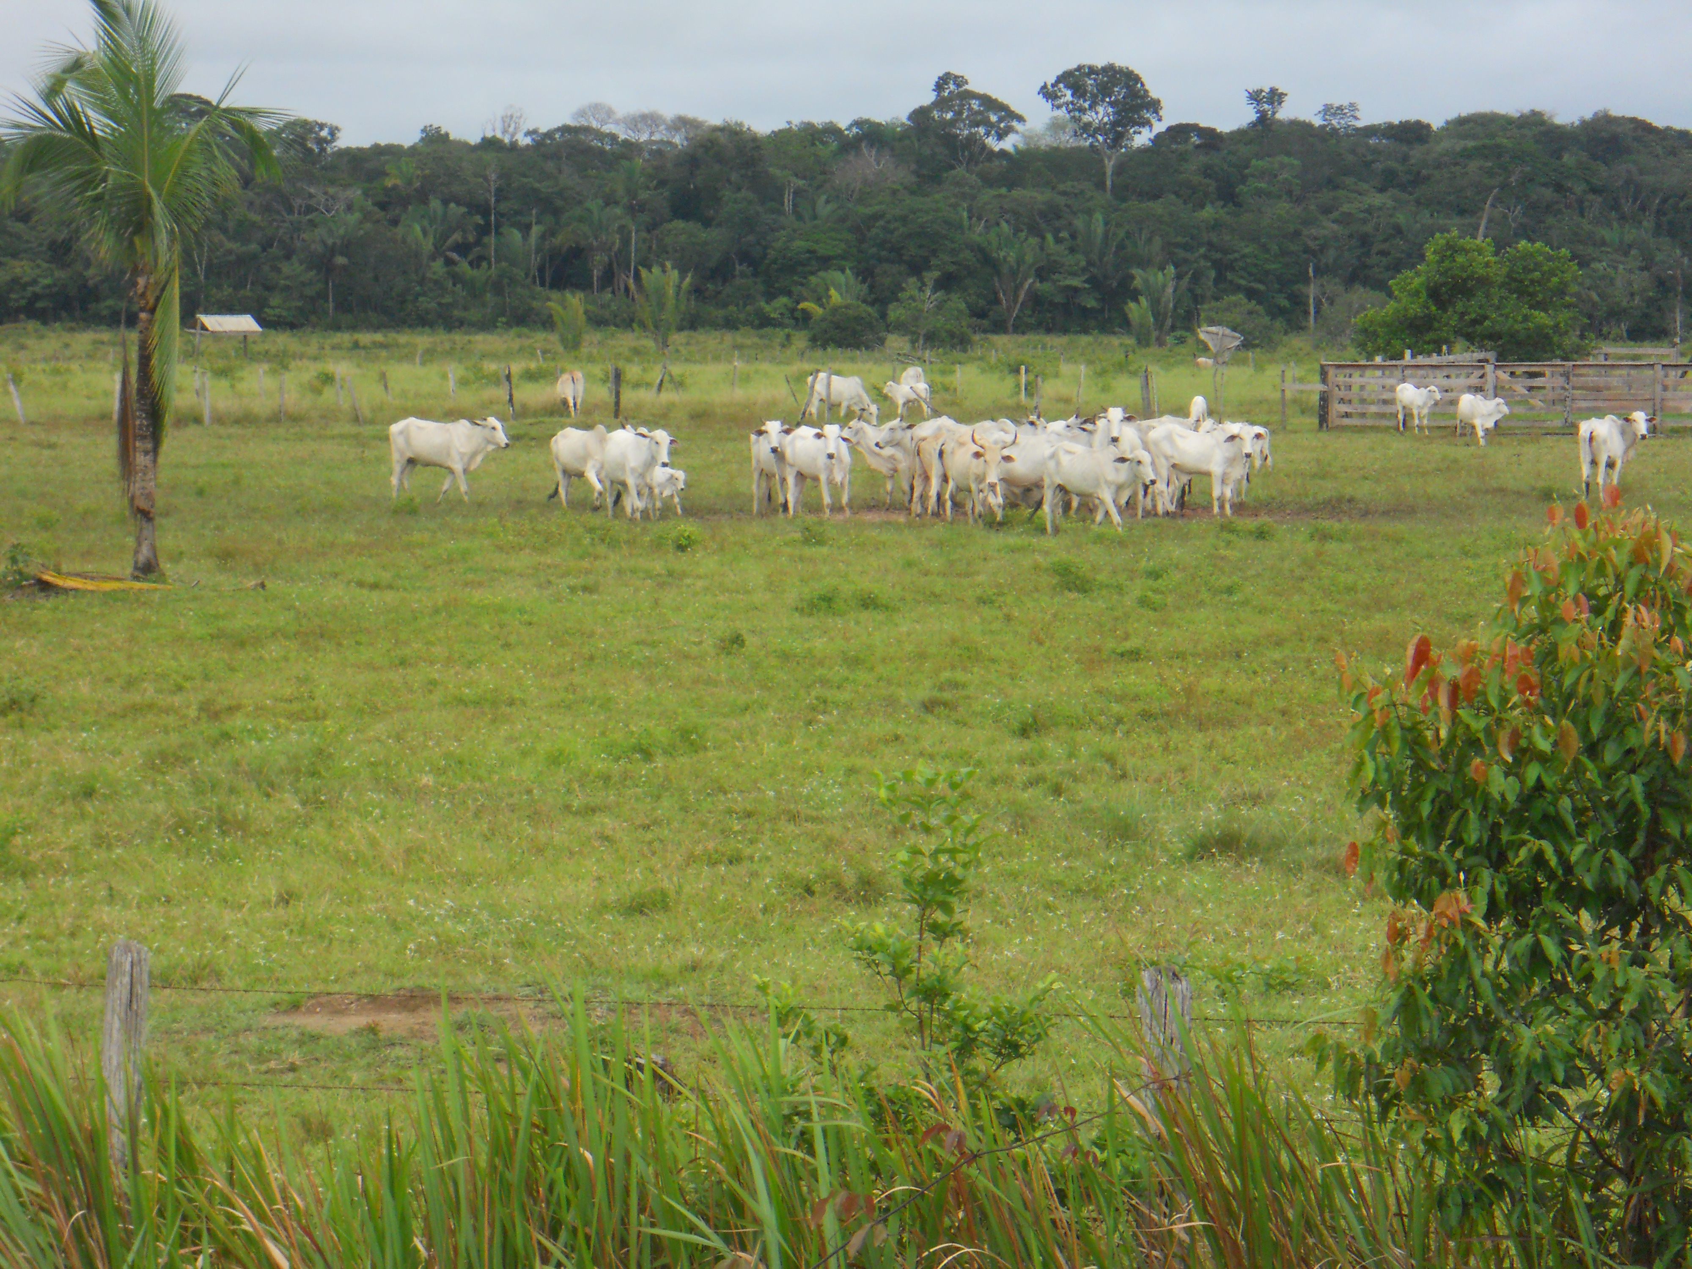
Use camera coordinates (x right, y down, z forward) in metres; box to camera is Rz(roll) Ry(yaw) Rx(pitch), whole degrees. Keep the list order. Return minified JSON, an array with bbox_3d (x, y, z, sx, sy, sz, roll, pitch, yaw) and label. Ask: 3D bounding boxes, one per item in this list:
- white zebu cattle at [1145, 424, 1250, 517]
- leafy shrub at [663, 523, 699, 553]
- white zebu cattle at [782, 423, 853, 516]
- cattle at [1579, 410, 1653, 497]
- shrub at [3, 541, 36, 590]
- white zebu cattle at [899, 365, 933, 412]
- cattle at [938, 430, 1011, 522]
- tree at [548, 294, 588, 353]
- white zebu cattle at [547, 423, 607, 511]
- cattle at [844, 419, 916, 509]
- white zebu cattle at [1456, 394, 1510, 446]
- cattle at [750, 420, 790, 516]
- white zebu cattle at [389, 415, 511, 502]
[{"bbox_3d":[5.447,-2.539,106.000,1.850,1.410,0.600,2,4,40],"label":"white zebu cattle"},{"bbox_3d":[-2.185,-1.276,90.500,0.460,0.380,0.440,0,3,0],"label":"leafy shrub"},{"bbox_3d":[-0.458,-2.663,110.300,0.600,1.500,2.000,-2,3,-32],"label":"white zebu cattle"},{"bbox_3d":[13.277,-3.089,118.000,0.650,1.550,1.900,1,3,22],"label":"cattle"},{"bbox_3d":[-9.666,-0.804,80.000,0.420,0.560,0.420,0,3,0],"label":"shrub"},{"bbox_3d":[2.069,-7.433,208.000,0.650,1.400,2.000,0,3,-8],"label":"white zebu cattle"},{"bbox_3d":[2.022,-2.494,108.500,0.580,1.520,2.000,-2,4,-38],"label":"cattle"},{"bbox_3d":[-17.934,-19.974,440.000,2.600,4.100,2.500,0,3,0],"label":"tree"},{"bbox_3d":[-4.319,-2.883,118.000,2.000,1.480,0.550,1,3,25],"label":"white zebu cattle"},{"bbox_3d":[0.864,-2.754,110.500,2.100,1.450,0.620,-2,3,-32],"label":"cattle"},{"bbox_3d":[15.828,-5.353,170.000,1.650,1.280,0.480,3,4,42],"label":"white zebu cattle"},{"bbox_3d":[-1.228,-2.738,112.500,0.550,1.520,2.000,-1,3,-20],"label":"cattle"},{"bbox_3d":[-6.885,-3.046,119.000,2.080,1.490,0.550,1,3,13],"label":"white zebu cattle"}]

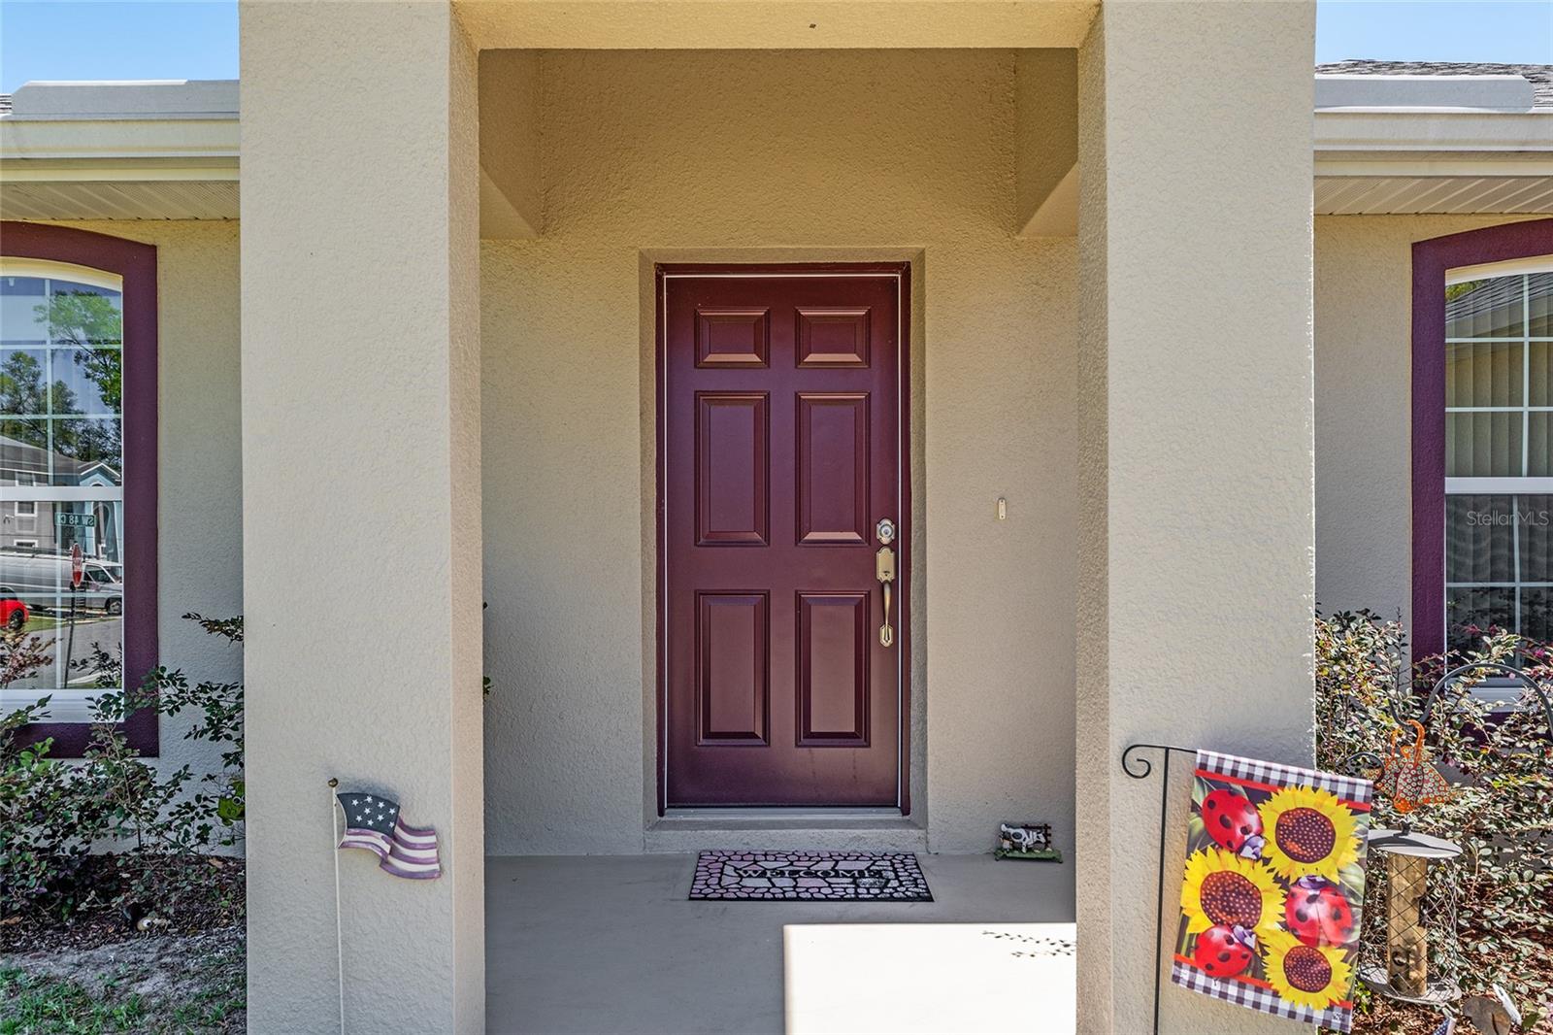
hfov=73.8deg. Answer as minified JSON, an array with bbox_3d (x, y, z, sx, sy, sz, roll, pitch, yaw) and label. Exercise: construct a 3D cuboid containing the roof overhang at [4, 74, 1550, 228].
[{"bbox_3d":[0.000,-1.205,3.420,4.900,0.290,0.540,0,0,0],"label":"roof overhang"}]

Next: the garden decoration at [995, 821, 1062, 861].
[{"bbox_3d":[0.888,1.133,3.645,0.230,0.125,0.085,0,0,5],"label":"garden decoration"}]

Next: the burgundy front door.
[{"bbox_3d":[0.028,0.070,3.920,0.940,2.050,0.080,0,0,0],"label":"burgundy front door"}]

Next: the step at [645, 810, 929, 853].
[{"bbox_3d":[0.037,1.147,3.790,1.010,0.095,0.220,0,0,0],"label":"step"}]

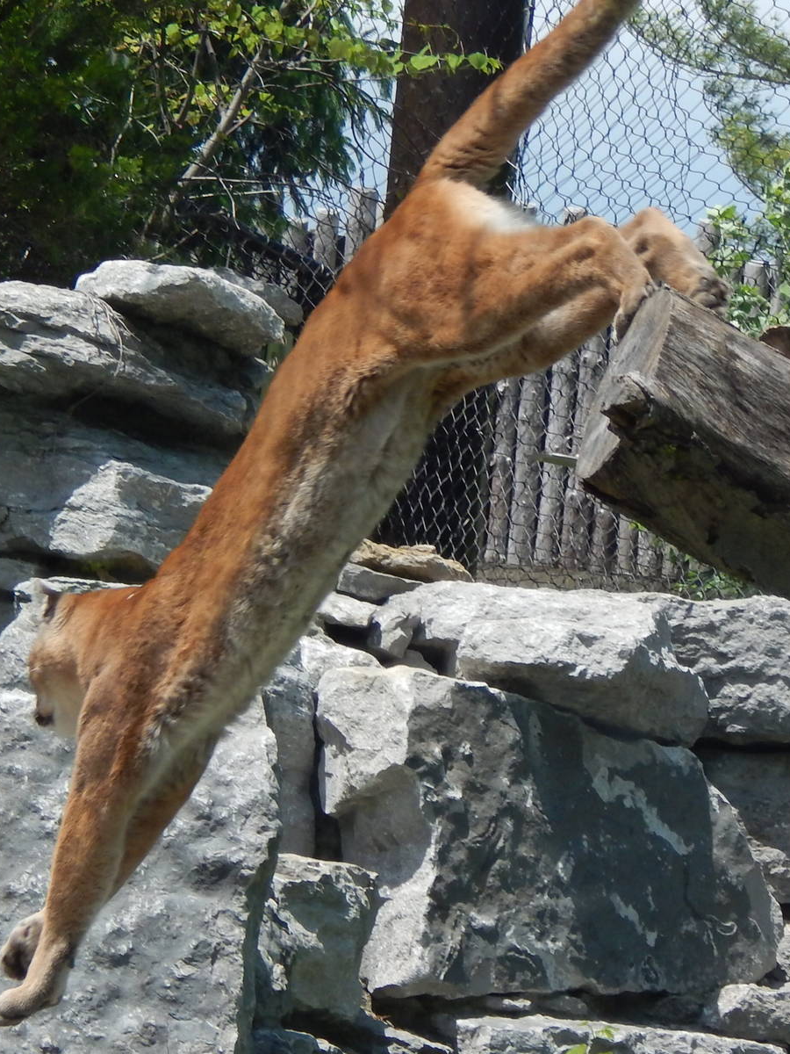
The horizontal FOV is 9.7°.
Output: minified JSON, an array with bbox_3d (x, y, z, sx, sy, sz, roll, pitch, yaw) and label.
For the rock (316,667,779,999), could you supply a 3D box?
[{"bbox_3d":[0.282,0.563,8.600,0.820,0.590,0.420,0,2,-8],"label":"rock"}]

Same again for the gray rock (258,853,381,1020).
[{"bbox_3d":[-0.147,0.751,8.500,0.240,0.310,0.260,0,2,0],"label":"gray rock"}]

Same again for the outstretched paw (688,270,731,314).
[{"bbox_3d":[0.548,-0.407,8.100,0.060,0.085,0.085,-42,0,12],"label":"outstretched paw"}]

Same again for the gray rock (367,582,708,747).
[{"bbox_3d":[0.264,0.252,8.750,0.620,0.280,0.450,0,2,10],"label":"gray rock"}]

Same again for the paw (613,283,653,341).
[{"bbox_3d":[0.407,-0.365,7.950,0.055,0.100,0.085,28,-6,-6],"label":"paw"}]

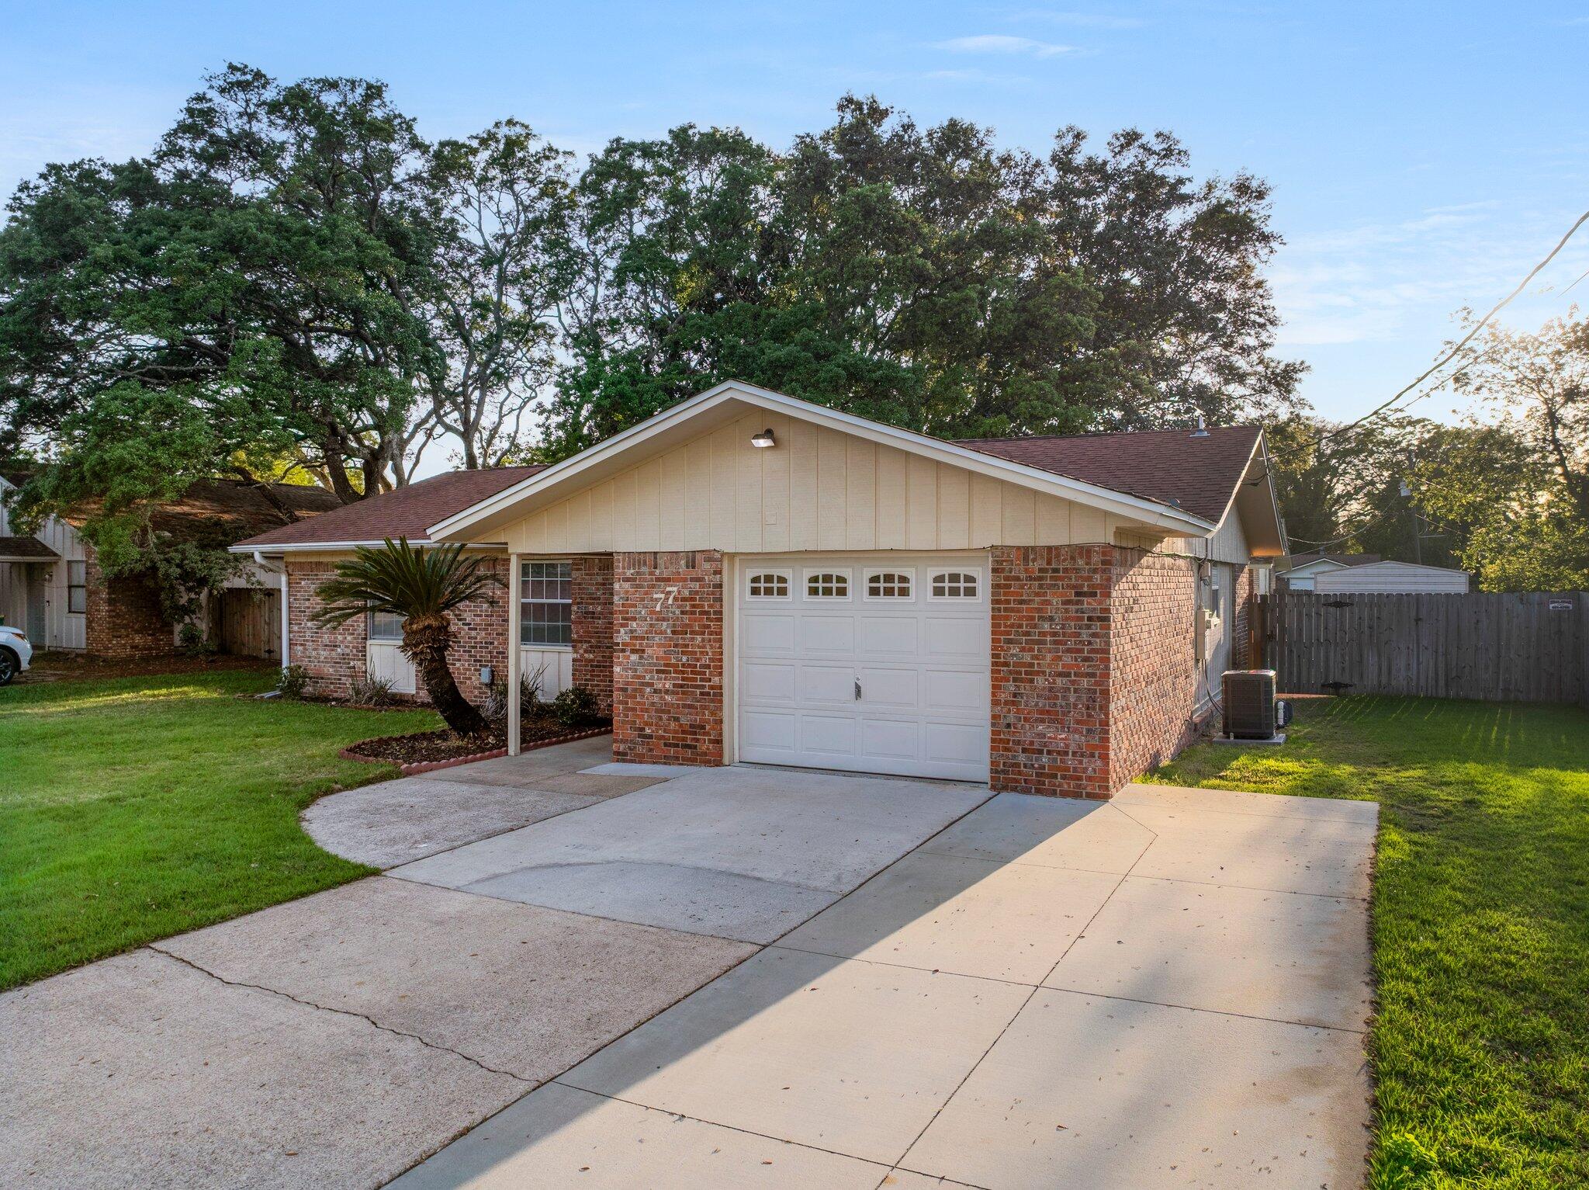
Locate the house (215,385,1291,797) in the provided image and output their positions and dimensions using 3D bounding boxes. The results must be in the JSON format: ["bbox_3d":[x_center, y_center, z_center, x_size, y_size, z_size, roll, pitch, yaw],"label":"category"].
[{"bbox_3d":[-0.948,-0.519,19.017,16.270,4.380,15.250,1,1,27],"label":"house"}]

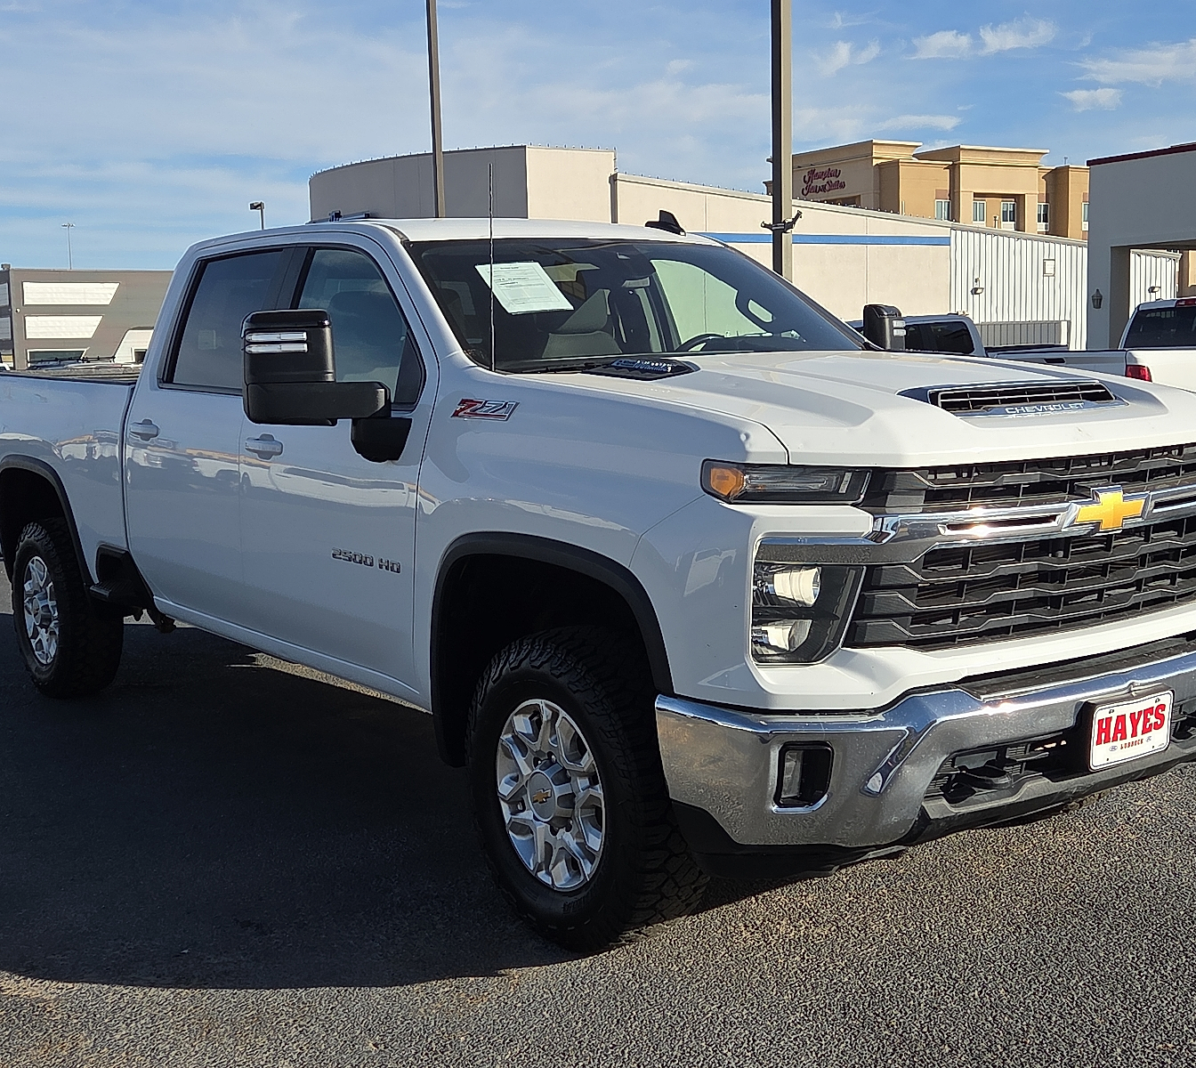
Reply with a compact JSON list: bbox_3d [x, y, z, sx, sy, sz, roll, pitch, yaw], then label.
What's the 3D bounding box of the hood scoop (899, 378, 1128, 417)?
[{"bbox_3d":[1.052,-0.333,3.926,0.750,0.085,0.170,-6,8,-36],"label":"hood scoop"}]

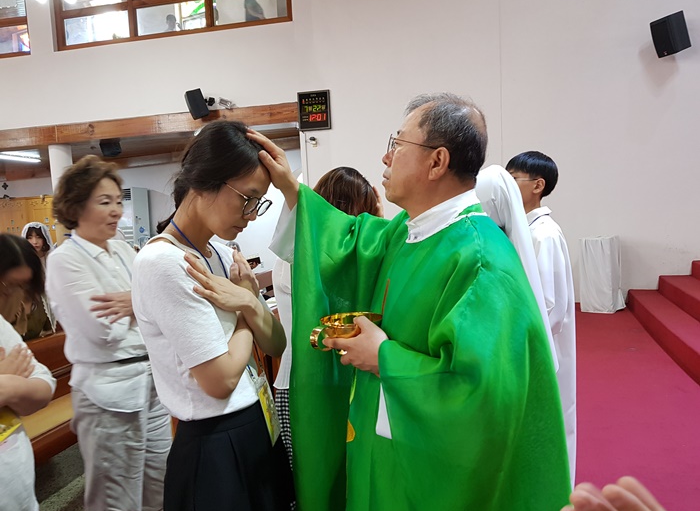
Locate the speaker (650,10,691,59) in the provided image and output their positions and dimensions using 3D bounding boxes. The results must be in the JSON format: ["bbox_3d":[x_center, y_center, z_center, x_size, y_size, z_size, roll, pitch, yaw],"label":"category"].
[{"bbox_3d":[3.633,-2.497,5.950,0.265,0.400,0.205,-26,14,-19],"label":"speaker"}]

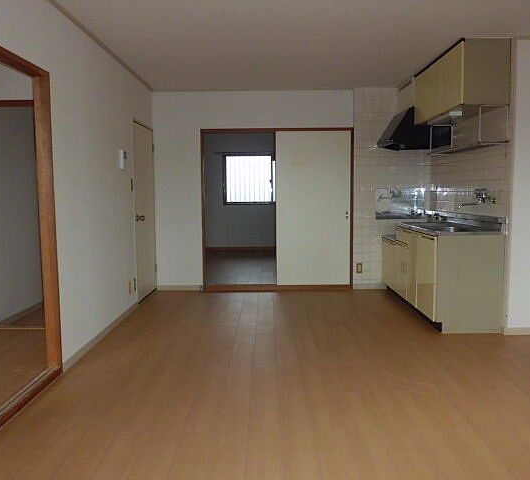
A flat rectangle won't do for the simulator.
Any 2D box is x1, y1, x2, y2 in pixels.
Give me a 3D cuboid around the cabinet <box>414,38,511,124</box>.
[{"bbox_3d":[1.659,-1.316,4.157,0.355,0.495,1.160,0,5,0],"label":"cabinet"}]

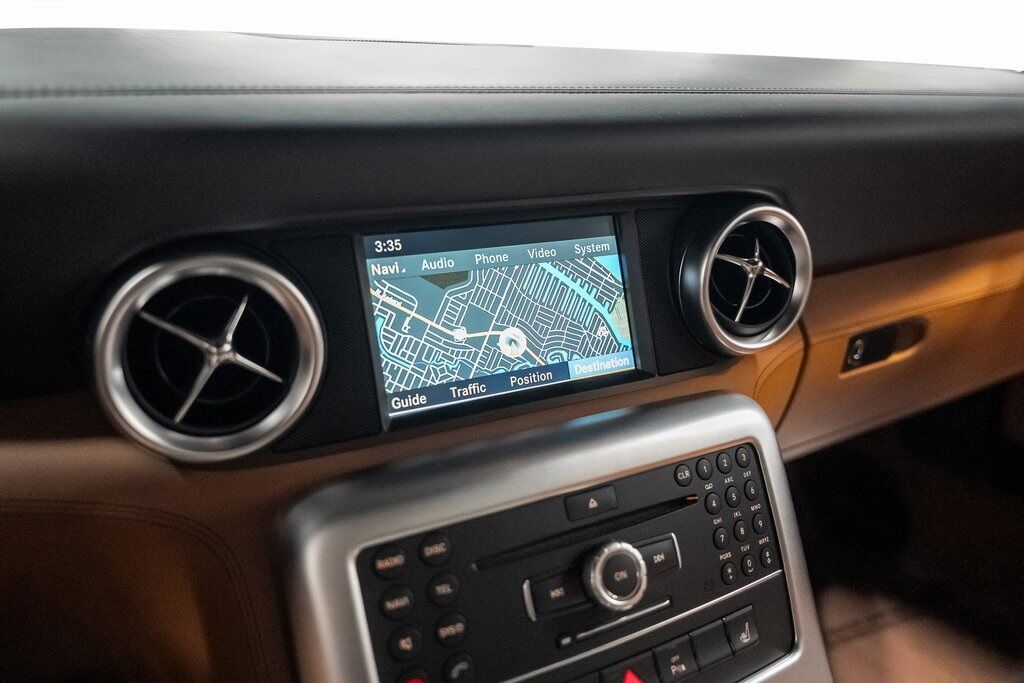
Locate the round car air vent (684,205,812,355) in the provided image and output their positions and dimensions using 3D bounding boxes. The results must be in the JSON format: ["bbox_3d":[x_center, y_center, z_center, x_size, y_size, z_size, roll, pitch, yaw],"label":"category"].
[{"bbox_3d":[0.143,-0.040,0.463,0.091,0.091,0.035,-9,16,-26],"label":"round car air vent"}]

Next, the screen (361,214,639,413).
[{"bbox_3d":[-0.003,-0.018,0.413,0.155,0.093,0.020,-9,1,-26],"label":"screen"}]

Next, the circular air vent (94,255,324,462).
[{"bbox_3d":[-0.130,0.005,0.324,0.091,0.091,0.025,-9,16,-26],"label":"circular air vent"}]

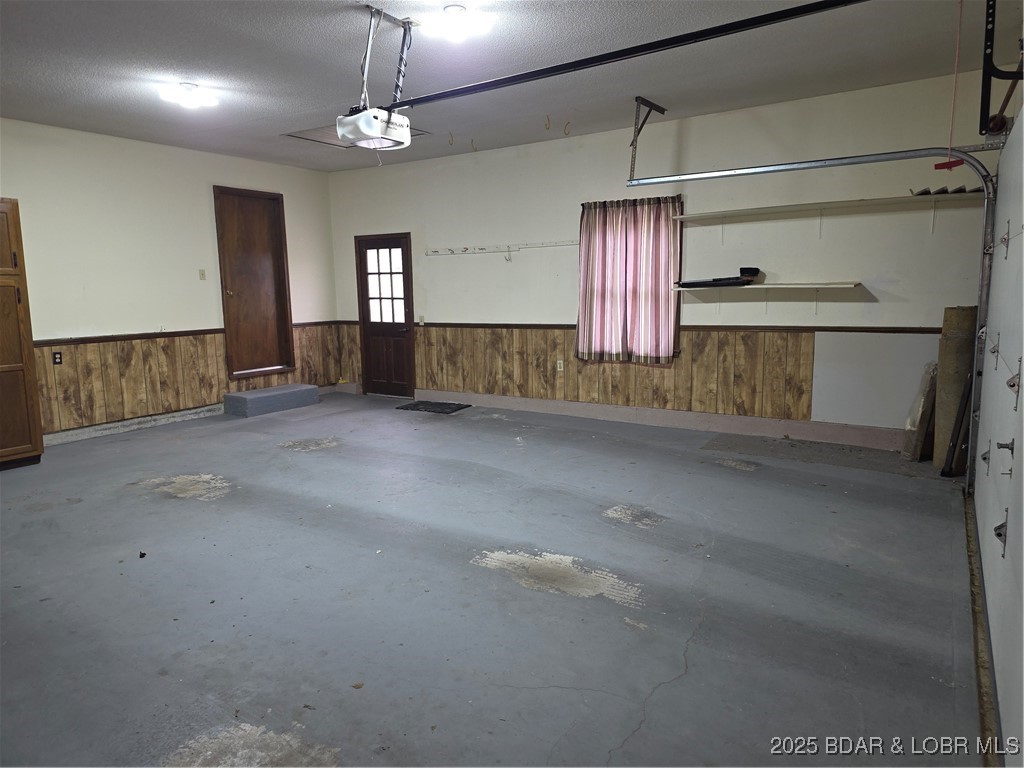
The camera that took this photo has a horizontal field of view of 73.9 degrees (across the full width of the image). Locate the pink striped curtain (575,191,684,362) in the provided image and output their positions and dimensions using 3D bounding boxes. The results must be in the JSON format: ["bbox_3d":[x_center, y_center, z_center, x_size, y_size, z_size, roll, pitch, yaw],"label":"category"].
[{"bbox_3d":[1.132,-1.023,6.836,1.130,1.610,0.110,4,10,33],"label":"pink striped curtain"}]

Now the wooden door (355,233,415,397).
[{"bbox_3d":[-1.646,-0.879,8.866,0.930,2.090,0.090,4,10,33],"label":"wooden door"}]

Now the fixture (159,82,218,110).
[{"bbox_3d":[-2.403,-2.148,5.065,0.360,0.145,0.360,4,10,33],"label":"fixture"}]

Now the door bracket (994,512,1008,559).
[{"bbox_3d":[1.796,0.546,2.511,0.045,0.160,0.070,4,10,33],"label":"door bracket"}]

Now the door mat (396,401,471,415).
[{"bbox_3d":[-0.947,0.277,8.172,0.780,0.012,0.550,4,10,33],"label":"door mat"}]

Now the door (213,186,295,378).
[{"bbox_3d":[-3.121,-1.208,8.259,0.100,2.205,0.955,4,10,33],"label":"door"}]

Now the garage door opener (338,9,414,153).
[{"bbox_3d":[-0.834,-1.762,4.021,0.390,0.680,0.310,4,10,33],"label":"garage door opener"}]

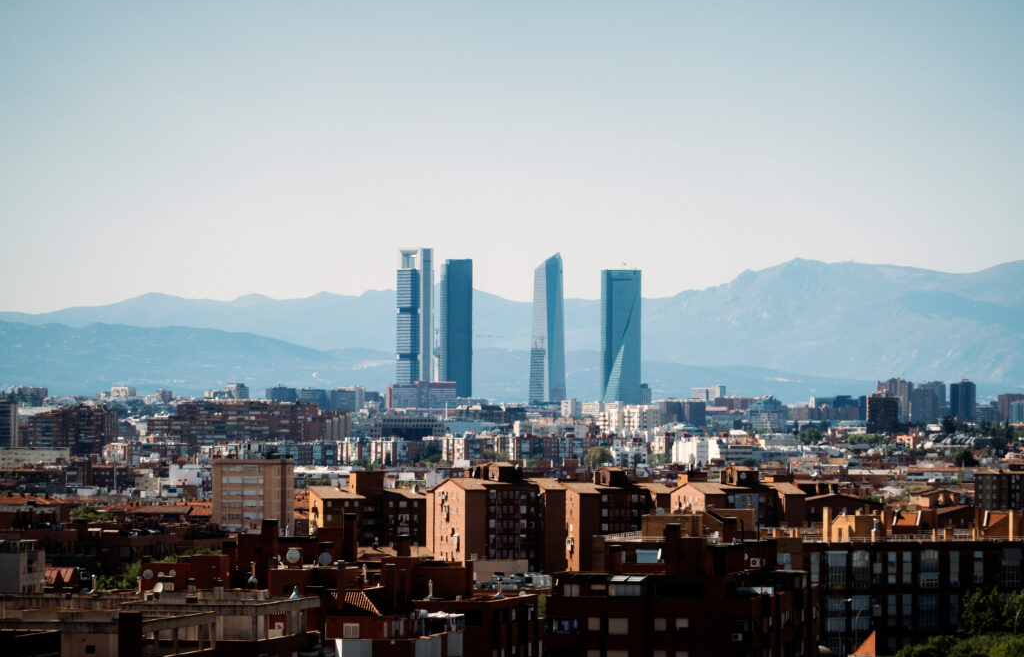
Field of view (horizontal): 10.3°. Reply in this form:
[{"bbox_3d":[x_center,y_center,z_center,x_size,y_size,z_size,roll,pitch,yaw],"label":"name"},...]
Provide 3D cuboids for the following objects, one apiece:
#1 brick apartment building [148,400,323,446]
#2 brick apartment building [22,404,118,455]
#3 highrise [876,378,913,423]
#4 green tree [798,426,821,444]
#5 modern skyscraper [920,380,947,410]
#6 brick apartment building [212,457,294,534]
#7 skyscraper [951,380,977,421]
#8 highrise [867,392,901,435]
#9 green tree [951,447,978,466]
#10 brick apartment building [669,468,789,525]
[{"bbox_3d":[-175.410,60.580,3609.330,107.000,31.000,28.000,0,-1,-3],"label":"brick apartment building"},{"bbox_3d":[-279.990,64.420,3608.000,57.000,33.000,24.000,0,-1,9],"label":"brick apartment building"},{"bbox_3d":[425.220,83.370,6300.000,33.000,56.000,25.000,-1,-1,30],"label":"highrise"},{"bbox_3d":[181.010,65.070,3450.000,14.000,12.500,13.500,0,-1,0],"label":"green tree"},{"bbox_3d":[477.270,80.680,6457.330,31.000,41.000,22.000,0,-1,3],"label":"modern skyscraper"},{"bbox_3d":[-62.470,43.670,1375.000,18.500,24.500,14.000,0,-1,7],"label":"brick apartment building"},{"bbox_3d":[460.890,75.590,5807.670,26.000,47.000,23.000,0,-1,3],"label":"skyscraper"},{"bbox_3d":[255.030,58.640,3905.670,20.500,28.000,17.000,0,-1,-5],"label":"highrise"},{"bbox_3d":[190.880,55.700,2400.000,11.800,11.000,11.500,0,-1,0],"label":"green tree"},{"bbox_3d":[44.190,39.240,1115.000,22.200,24.000,14.000,1,-1,-29],"label":"brick apartment building"}]

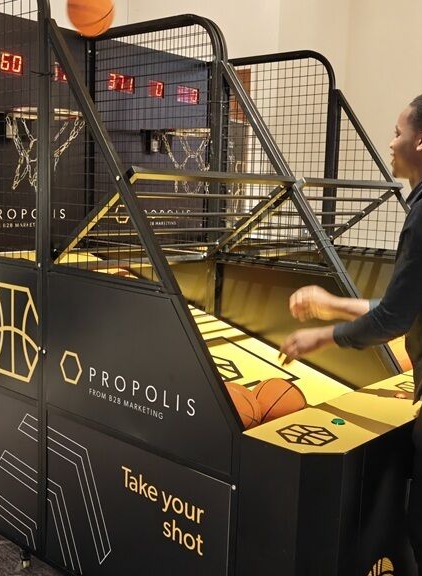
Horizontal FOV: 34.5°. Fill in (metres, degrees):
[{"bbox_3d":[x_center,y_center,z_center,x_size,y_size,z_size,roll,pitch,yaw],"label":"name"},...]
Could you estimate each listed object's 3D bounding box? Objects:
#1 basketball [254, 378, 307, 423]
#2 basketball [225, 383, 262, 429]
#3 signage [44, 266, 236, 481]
[{"bbox_3d":[0.219,0.394,2.235,0.192,0.192,0.192,2,7,0],"label":"basketball"},{"bbox_3d":[0.064,0.391,2.130,0.192,0.192,0.192,8,9,40],"label":"basketball"},{"bbox_3d":[-0.273,0.246,2.277,0.920,0.520,0.030,8,9,40],"label":"signage"}]

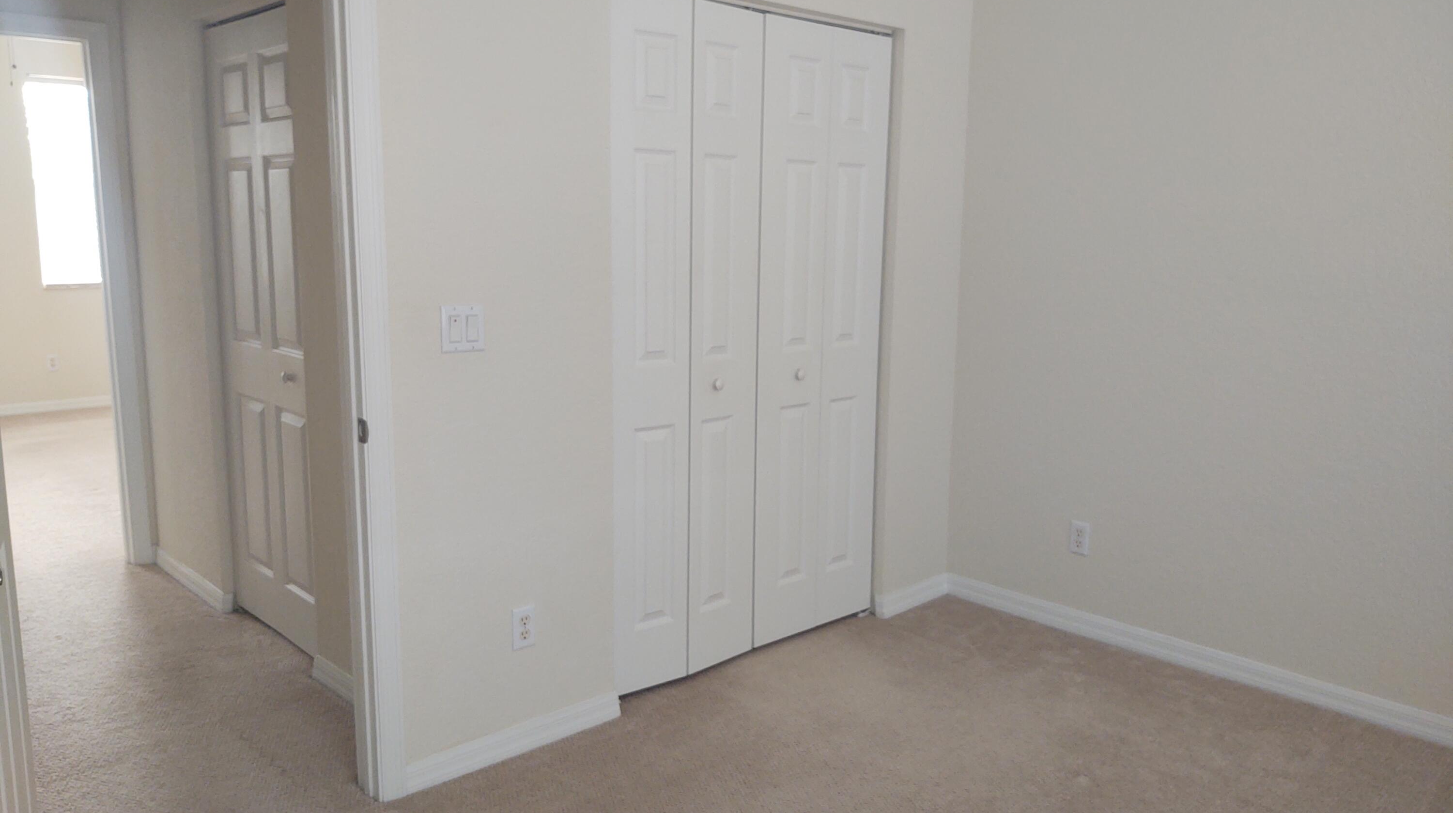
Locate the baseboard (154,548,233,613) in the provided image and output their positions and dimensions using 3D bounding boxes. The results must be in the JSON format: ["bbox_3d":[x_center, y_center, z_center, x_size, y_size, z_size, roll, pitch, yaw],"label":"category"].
[{"bbox_3d":[-2.066,0.648,4.343,0.015,0.080,0.780,-8,13,-43],"label":"baseboard"}]

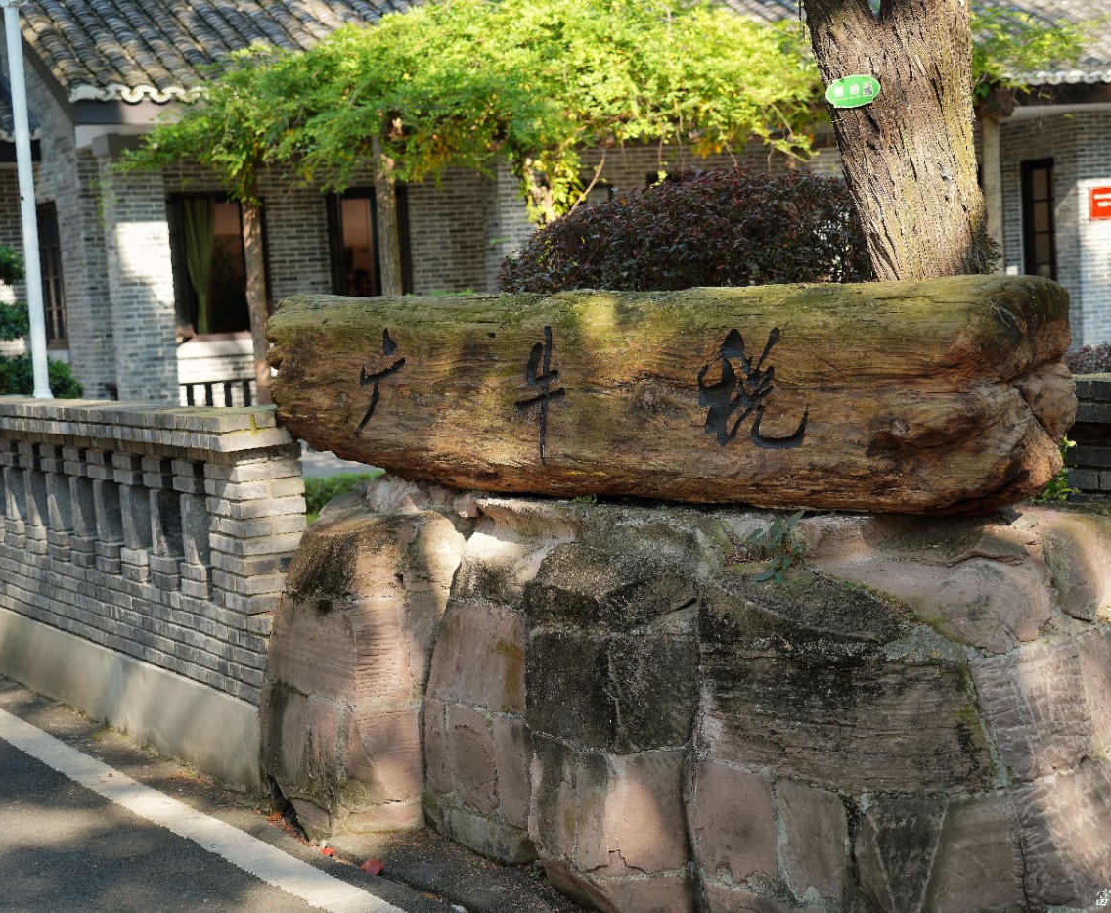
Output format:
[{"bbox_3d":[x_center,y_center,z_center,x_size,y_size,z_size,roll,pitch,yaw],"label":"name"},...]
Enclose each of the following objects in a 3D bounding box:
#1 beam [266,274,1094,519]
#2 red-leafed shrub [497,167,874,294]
[{"bbox_3d":[0.235,-0.181,6.625,2.500,0.600,0.500,1,6,35],"label":"beam"},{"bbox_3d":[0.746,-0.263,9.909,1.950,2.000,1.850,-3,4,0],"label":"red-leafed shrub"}]

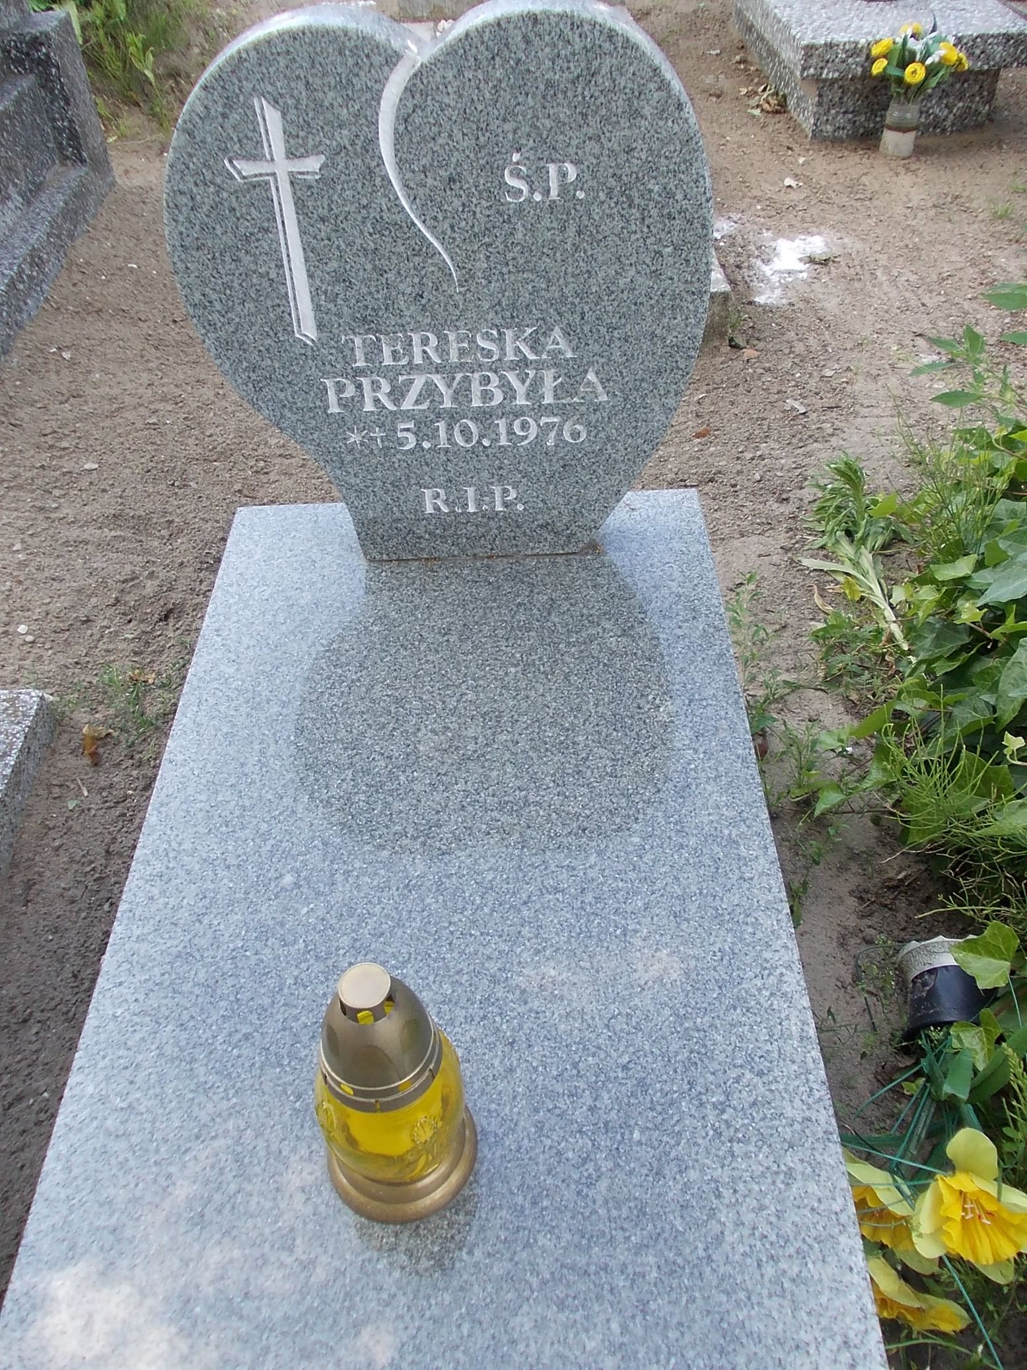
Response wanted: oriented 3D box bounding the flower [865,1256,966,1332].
[{"bbox_3d":[0.317,0.486,0.884,0.095,0.080,0.050,22,69,23],"label":"flower"}]

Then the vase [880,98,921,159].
[{"bbox_3d":[0.958,-1.375,2.734,0.081,0.112,0.081,-2,45,1],"label":"vase"}]

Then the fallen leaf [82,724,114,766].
[{"bbox_3d":[-0.528,0.075,1.408,0.044,0.022,0.060,-2,45,1],"label":"fallen leaf"}]

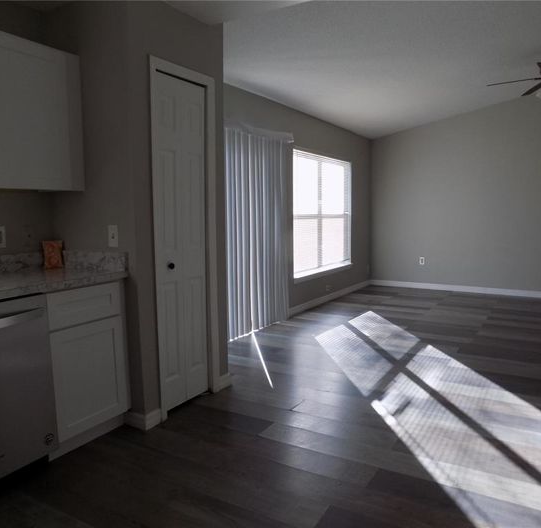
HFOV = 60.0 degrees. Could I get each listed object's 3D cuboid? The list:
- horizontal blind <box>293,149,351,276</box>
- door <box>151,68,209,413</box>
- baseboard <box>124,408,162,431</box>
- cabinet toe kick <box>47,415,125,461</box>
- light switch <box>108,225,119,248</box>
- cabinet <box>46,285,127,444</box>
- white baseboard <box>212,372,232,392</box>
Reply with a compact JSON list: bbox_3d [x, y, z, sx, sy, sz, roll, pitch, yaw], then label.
[{"bbox_3d":[0.697,-0.657,6.261,0.110,1.513,1.834,3,7,31],"label":"horizontal blind"},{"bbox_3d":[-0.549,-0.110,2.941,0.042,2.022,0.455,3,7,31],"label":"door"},{"bbox_3d":[-0.748,0.898,2.775,0.176,0.094,0.130,3,7,31],"label":"baseboard"},{"bbox_3d":[-0.989,0.920,2.558,0.017,0.102,0.488,3,7,31],"label":"cabinet toe kick"},{"bbox_3d":[-0.892,-0.158,2.675,0.073,0.118,0.009,3,7,31],"label":"light switch"},{"bbox_3d":[-1.194,0.482,2.644,0.610,0.763,0.488,3,7,31],"label":"cabinet"},{"bbox_3d":[-0.340,0.836,3.302,0.022,0.095,0.205,3,7,31],"label":"white baseboard"}]

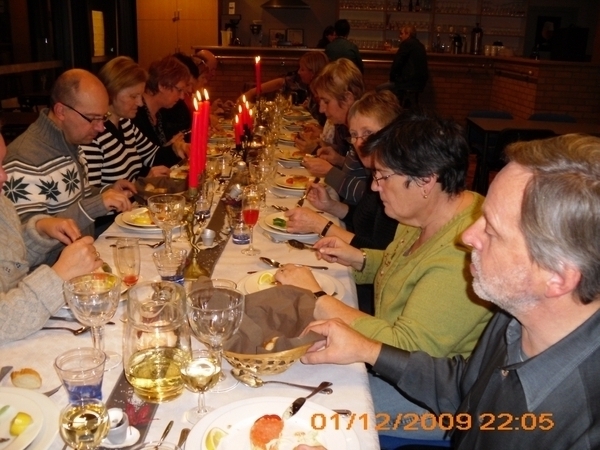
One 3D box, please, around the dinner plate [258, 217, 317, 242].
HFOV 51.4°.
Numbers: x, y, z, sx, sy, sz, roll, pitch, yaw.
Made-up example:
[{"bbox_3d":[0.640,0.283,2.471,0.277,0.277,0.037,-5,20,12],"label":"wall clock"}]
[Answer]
[{"bbox_3d":[-0.005,0.010,2.003,0.260,0.030,0.260,1,17,0],"label":"dinner plate"}]

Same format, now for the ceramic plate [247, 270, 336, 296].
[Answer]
[{"bbox_3d":[-0.022,0.154,1.501,0.225,0.022,0.225,0,16,0],"label":"ceramic plate"}]

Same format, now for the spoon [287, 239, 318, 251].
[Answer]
[{"bbox_3d":[0.038,0.061,1.510,0.176,0.020,0.035,18,24,35],"label":"spoon"}]

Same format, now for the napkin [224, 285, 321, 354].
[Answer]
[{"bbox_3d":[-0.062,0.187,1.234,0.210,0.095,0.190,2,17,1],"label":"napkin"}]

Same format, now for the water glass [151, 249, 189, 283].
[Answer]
[{"bbox_3d":[-0.330,0.107,1.605,0.086,0.073,0.086,0,16,1],"label":"water glass"}]

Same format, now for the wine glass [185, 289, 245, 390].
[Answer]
[{"bbox_3d":[-0.145,0.206,1.114,0.098,0.163,0.098,2,17,1],"label":"wine glass"}]

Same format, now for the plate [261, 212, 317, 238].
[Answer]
[{"bbox_3d":[-0.002,0.001,1.966,0.218,0.025,0.218,2,17,1],"label":"plate"}]

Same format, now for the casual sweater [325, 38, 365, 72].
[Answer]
[{"bbox_3d":[0.527,-1.945,7.590,0.480,0.620,0.300,2,17,1],"label":"casual sweater"}]

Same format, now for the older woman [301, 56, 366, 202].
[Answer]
[{"bbox_3d":[0.277,-0.051,2.649,0.540,1.260,0.500,-1,17,-4],"label":"older woman"}]

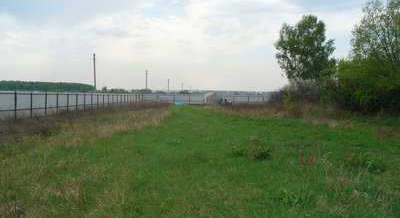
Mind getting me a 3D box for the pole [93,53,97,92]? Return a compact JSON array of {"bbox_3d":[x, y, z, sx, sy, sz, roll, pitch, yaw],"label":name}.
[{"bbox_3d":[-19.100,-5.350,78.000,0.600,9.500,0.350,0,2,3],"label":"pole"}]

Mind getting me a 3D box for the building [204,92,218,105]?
[{"bbox_3d":[2.250,-1.980,82.000,2.100,2.700,2.600,-1,2,-23],"label":"building"}]

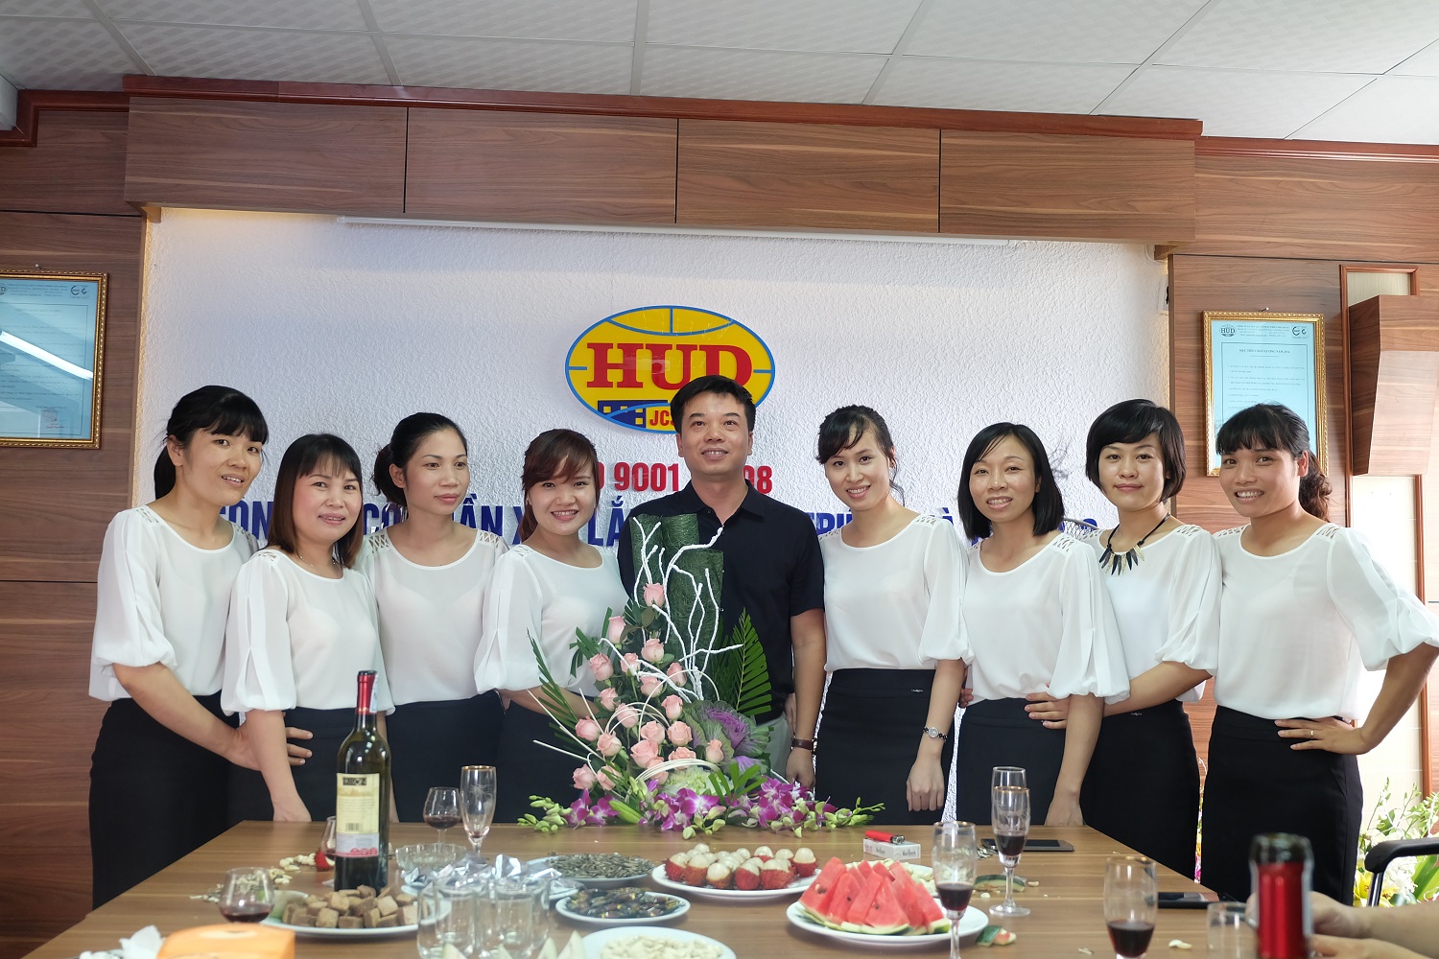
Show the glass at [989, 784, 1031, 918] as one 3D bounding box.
[{"bbox_3d":[0.409,0.519,2.020,0.058,0.168,0.058,1,-4,-4],"label":"glass"}]

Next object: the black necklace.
[{"bbox_3d":[0.844,0.123,2.933,0.150,0.140,0.130,-1,-5,29],"label":"black necklace"}]

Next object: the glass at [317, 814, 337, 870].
[{"bbox_3d":[-0.541,0.543,2.064,0.065,0.112,0.065,1,-4,-4],"label":"glass"}]

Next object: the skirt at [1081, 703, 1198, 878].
[{"bbox_3d":[0.832,0.727,2.951,0.310,0.540,0.230,-2,-5,34],"label":"skirt"}]

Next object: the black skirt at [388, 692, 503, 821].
[{"bbox_3d":[-0.576,0.715,2.922,0.300,0.540,0.220,2,-4,-10],"label":"black skirt"}]

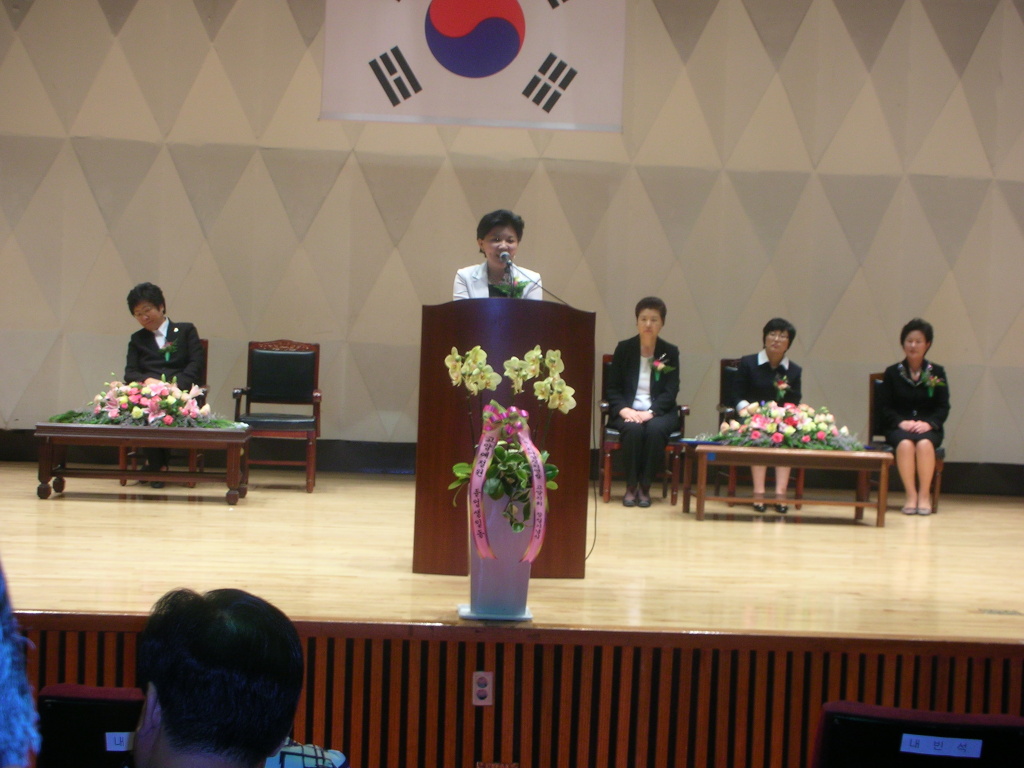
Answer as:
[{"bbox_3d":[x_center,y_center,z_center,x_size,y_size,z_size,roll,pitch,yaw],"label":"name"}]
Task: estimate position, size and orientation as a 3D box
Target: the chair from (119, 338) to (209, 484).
[{"bbox_3d":[-2.208,0.168,11.551,0.550,0.935,0.580,2,2,-2],"label":"chair"}]

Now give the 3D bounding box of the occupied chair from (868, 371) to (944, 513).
[{"bbox_3d":[2.538,0.360,11.682,0.430,0.890,0.540,2,2,0],"label":"occupied chair"}]

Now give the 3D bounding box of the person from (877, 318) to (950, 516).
[{"bbox_3d":[2.554,0.204,11.557,0.460,1.210,0.700,2,2,6],"label":"person"}]

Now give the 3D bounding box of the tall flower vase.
[{"bbox_3d":[-0.057,0.623,6.659,0.265,0.450,0.265,2,2,-5],"label":"tall flower vase"}]

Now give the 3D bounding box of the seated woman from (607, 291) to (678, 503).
[{"bbox_3d":[0.829,0.104,11.446,0.460,1.290,0.720,2,2,7],"label":"seated woman"}]

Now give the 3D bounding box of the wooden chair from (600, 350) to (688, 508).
[{"bbox_3d":[0.852,0.279,11.870,0.570,0.970,0.610,2,1,-3],"label":"wooden chair"}]

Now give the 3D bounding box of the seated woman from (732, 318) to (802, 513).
[{"bbox_3d":[1.609,0.183,11.428,0.450,1.190,0.720,2,2,5],"label":"seated woman"}]

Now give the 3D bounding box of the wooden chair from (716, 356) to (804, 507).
[{"bbox_3d":[1.648,0.306,11.970,0.570,0.970,0.610,2,1,-4],"label":"wooden chair"}]

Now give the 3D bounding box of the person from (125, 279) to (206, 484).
[{"bbox_3d":[-2.212,0.007,11.477,0.470,1.260,0.720,2,2,-1],"label":"person"}]

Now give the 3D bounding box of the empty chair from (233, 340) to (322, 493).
[{"bbox_3d":[-1.473,0.196,11.521,0.550,0.935,0.580,2,2,-3],"label":"empty chair"}]

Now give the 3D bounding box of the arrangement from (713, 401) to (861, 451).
[{"bbox_3d":[1.641,0.249,10.870,0.880,0.280,0.440,2,1,-3],"label":"arrangement"}]

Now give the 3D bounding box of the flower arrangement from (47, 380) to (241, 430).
[{"bbox_3d":[-2.177,0.102,10.720,1.080,0.270,0.460,2,1,-2],"label":"flower arrangement"}]

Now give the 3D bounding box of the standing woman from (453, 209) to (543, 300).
[{"bbox_3d":[-0.086,0.005,8.420,0.470,1.620,0.340,2,1,-3],"label":"standing woman"}]

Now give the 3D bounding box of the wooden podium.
[{"bbox_3d":[-0.042,0.227,8.000,0.750,1.200,0.520,2,1,-3],"label":"wooden podium"}]

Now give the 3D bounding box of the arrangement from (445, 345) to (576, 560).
[{"bbox_3d":[-0.006,0.256,6.730,0.480,0.790,0.380,2,1,-3],"label":"arrangement"}]

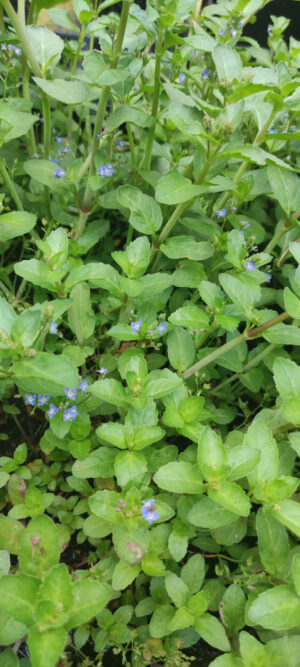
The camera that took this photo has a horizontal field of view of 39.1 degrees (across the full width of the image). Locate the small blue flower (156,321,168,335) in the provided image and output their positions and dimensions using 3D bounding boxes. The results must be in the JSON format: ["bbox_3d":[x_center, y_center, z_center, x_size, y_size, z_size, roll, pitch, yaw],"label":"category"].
[{"bbox_3d":[0.010,-0.004,0.345,0.009,0.005,0.011,2,79,2],"label":"small blue flower"}]

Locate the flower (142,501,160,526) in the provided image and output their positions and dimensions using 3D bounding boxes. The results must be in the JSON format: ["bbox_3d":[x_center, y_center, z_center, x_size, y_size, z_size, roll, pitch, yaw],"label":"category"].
[{"bbox_3d":[0.001,0.111,0.262,0.011,0.005,0.016,0,61,0],"label":"flower"}]

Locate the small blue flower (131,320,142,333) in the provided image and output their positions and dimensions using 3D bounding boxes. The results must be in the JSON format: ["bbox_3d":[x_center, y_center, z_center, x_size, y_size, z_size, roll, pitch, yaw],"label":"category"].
[{"bbox_3d":[-0.011,-0.006,0.350,0.009,0.004,0.010,-7,84,-7],"label":"small blue flower"}]

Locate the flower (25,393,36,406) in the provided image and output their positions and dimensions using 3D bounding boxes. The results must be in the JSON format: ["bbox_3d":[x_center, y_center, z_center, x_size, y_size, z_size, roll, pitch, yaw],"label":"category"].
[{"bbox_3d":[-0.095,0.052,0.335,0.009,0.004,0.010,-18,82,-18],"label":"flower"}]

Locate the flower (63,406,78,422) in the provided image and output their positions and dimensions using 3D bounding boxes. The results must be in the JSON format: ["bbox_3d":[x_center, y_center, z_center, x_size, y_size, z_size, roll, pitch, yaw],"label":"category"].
[{"bbox_3d":[-0.058,0.059,0.312,0.012,0.006,0.012,-12,72,-13],"label":"flower"}]

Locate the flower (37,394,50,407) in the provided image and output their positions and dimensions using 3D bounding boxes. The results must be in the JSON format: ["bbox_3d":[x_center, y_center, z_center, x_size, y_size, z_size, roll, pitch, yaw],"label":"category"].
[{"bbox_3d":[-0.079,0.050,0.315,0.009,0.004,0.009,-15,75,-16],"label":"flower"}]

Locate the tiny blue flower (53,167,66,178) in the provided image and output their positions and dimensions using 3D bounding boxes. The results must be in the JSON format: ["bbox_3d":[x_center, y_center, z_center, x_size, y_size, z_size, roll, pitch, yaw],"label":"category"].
[{"bbox_3d":[-0.092,-0.164,0.430,0.012,0.011,0.006,-13,2,-13],"label":"tiny blue flower"}]

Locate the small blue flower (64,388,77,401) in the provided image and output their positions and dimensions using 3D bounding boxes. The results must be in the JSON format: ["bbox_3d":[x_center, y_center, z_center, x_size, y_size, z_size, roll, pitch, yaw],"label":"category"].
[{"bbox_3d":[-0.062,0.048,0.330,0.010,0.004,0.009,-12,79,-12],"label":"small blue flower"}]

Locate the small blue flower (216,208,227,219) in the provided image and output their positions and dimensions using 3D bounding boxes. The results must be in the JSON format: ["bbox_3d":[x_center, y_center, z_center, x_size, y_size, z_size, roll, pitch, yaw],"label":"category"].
[{"bbox_3d":[0.071,-0.119,0.420,0.010,0.010,0.005,12,5,12],"label":"small blue flower"}]

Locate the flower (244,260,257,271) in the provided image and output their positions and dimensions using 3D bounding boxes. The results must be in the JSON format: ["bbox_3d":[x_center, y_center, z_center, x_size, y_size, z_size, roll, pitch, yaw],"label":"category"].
[{"bbox_3d":[0.088,-0.059,0.370,0.011,0.005,0.009,11,87,11],"label":"flower"}]

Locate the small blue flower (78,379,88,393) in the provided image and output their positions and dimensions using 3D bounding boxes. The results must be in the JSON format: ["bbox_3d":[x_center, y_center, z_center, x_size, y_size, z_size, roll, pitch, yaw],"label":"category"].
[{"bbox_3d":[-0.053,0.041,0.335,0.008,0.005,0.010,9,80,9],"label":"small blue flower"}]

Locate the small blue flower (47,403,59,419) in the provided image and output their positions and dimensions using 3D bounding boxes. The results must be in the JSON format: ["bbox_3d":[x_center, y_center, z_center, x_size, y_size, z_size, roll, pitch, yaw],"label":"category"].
[{"bbox_3d":[-0.072,0.058,0.312,0.009,0.005,0.011,-15,74,-15],"label":"small blue flower"}]

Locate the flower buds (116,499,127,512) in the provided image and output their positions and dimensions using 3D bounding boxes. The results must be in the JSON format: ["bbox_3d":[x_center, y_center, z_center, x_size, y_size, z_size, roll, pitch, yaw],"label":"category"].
[{"bbox_3d":[-0.020,0.122,0.300,0.007,0.006,0.007,0,45,0],"label":"flower buds"}]

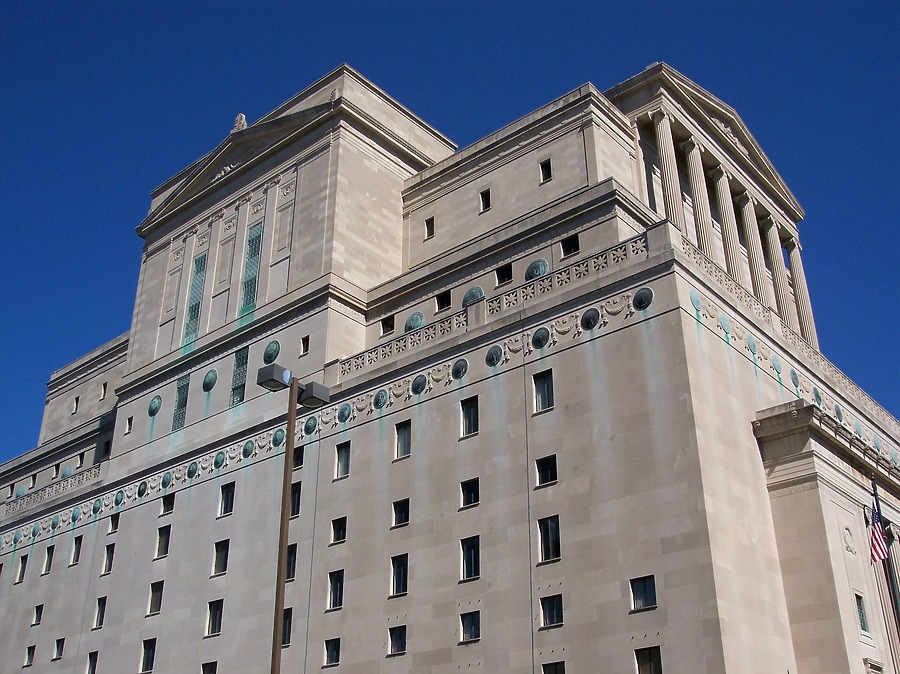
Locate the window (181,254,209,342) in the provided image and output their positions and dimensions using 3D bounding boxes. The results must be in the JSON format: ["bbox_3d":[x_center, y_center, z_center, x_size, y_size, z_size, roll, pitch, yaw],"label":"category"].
[{"bbox_3d":[-19.857,-2.916,77.255,1.763,7.388,0.260,-22,-35,35],"label":"window"}]

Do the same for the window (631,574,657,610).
[{"bbox_3d":[8.572,11.292,43.431,1.207,1.407,0.300,-22,-35,36],"label":"window"}]

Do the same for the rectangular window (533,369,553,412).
[{"bbox_3d":[4.794,2.824,50.062,1.256,2.137,0.260,-22,-35,35],"label":"rectangular window"}]

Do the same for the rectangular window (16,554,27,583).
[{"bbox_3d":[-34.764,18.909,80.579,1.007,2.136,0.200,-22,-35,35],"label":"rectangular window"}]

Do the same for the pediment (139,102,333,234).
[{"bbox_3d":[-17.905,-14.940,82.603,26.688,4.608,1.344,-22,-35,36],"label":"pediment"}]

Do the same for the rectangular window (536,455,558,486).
[{"bbox_3d":[5.114,7.000,51.303,1.336,1.440,0.300,-22,-35,35],"label":"rectangular window"}]

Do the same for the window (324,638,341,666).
[{"bbox_3d":[-6.668,18.200,56.943,1.328,1.412,0.300,-22,-35,35],"label":"window"}]

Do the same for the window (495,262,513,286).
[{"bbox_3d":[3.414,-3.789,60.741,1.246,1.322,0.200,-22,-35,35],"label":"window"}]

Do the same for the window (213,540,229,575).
[{"bbox_3d":[-14.965,14.554,64.995,1.645,2.179,0.300,-22,-35,36],"label":"window"}]

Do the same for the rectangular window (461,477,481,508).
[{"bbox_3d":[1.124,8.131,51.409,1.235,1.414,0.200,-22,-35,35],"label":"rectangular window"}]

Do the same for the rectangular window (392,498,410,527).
[{"bbox_3d":[-2.562,9.569,53.647,1.256,1.388,0.260,-22,-35,35],"label":"rectangular window"}]

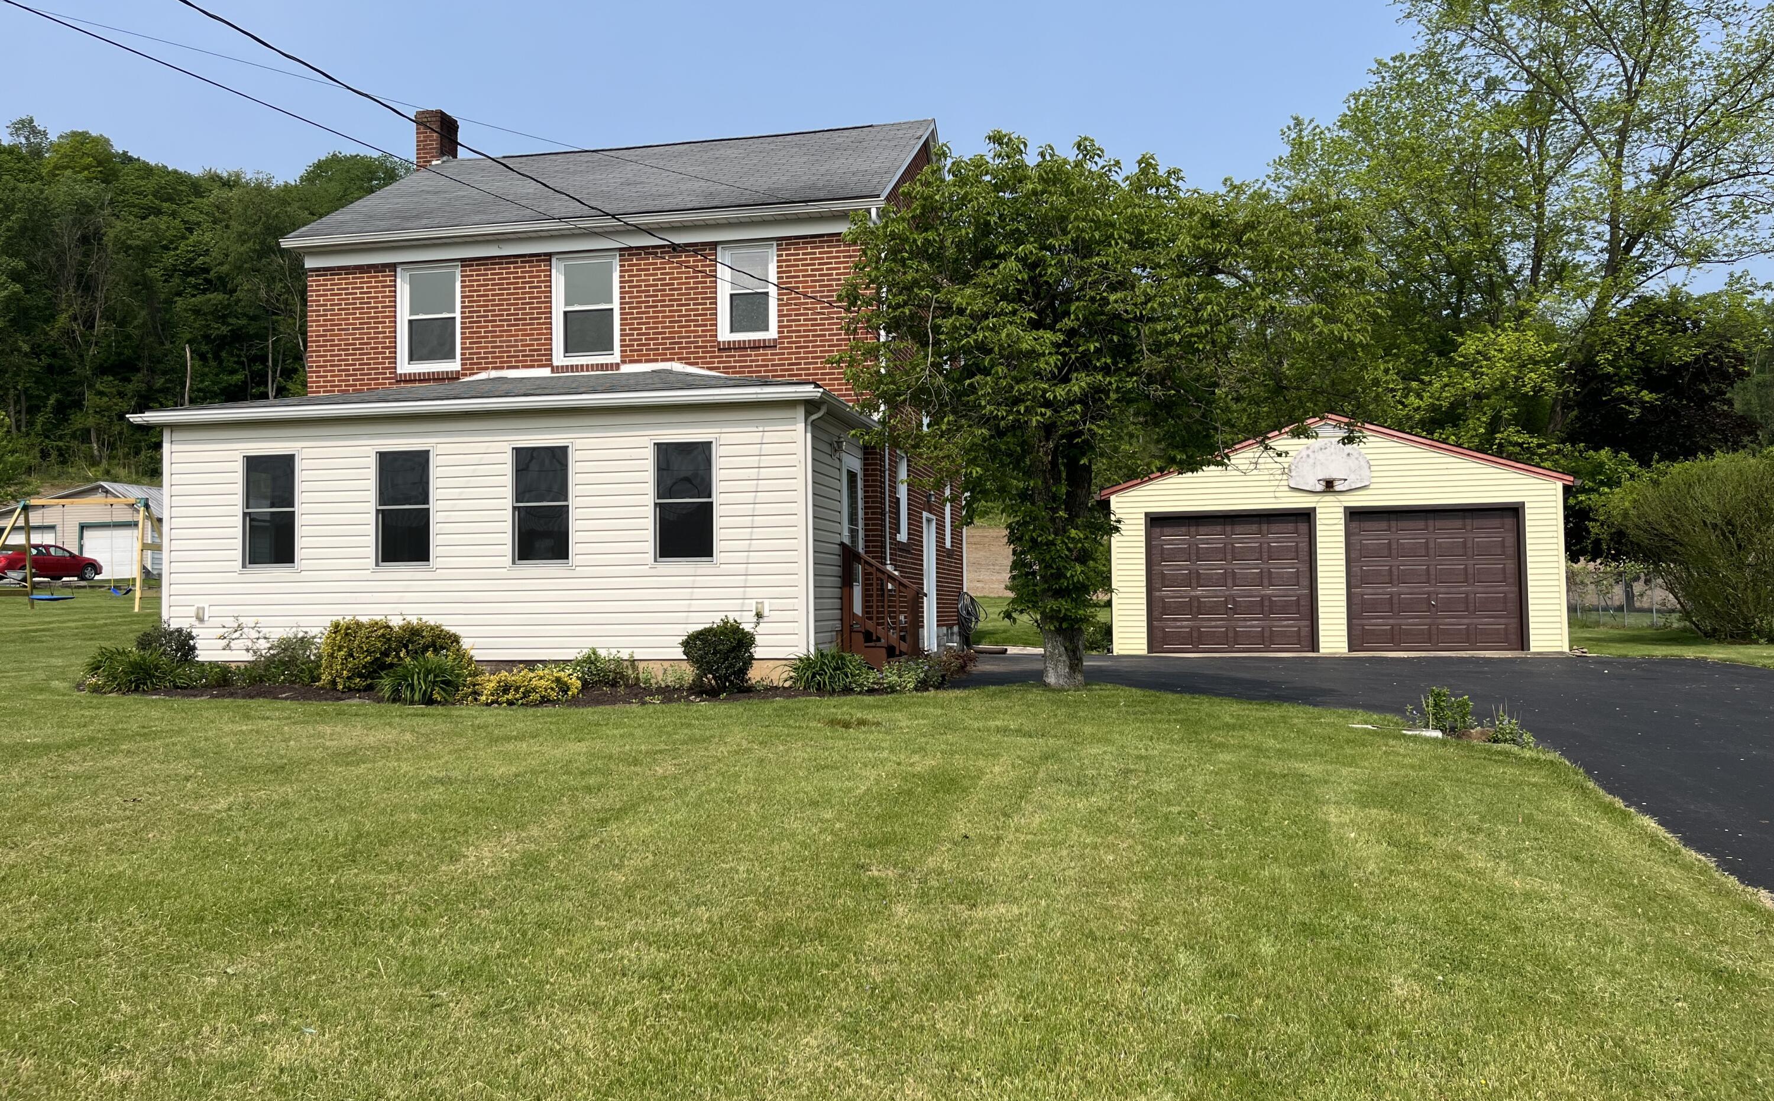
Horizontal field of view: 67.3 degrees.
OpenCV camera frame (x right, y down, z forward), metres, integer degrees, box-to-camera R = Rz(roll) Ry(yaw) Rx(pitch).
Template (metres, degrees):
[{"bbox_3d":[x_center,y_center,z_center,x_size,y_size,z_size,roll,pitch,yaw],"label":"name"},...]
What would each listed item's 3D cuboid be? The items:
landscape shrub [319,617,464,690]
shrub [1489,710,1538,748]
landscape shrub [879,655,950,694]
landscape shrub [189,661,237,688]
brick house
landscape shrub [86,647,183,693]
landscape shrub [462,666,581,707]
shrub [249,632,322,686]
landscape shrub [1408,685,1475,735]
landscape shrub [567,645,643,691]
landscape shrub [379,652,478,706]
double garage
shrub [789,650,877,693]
[{"bbox_3d":[-5.157,1.073,13.850,1.420,0.734,0.950,-1,-2,10],"label":"landscape shrub"},{"bbox_3d":[4.548,1.292,9.700,0.321,0.263,0.300,-1,-2,11],"label":"shrub"},{"bbox_3d":[0.270,1.203,13.000,0.690,0.358,0.600,-1,-2,10],"label":"landscape shrub"},{"bbox_3d":[-7.305,1.345,14.450,0.526,0.295,0.450,-1,-2,10],"label":"landscape shrub"},{"bbox_3d":[-3.556,-2.562,20.013,8.300,8.430,11.700,-1,-2,10],"label":"brick house"},{"bbox_3d":[-8.141,1.281,14.400,1.020,0.499,0.850,-1,-2,10],"label":"landscape shrub"},{"bbox_3d":[-3.659,1.352,13.350,1.223,0.369,0.800,-1,-2,11],"label":"landscape shrub"},{"bbox_3d":[-6.602,1.182,14.650,0.756,0.573,0.650,-1,-2,11],"label":"shrub"},{"bbox_3d":[4.281,1.232,10.300,0.469,0.363,0.400,-1,-2,11],"label":"landscape shrub"},{"bbox_3d":[-2.939,1.219,13.850,0.803,0.425,0.600,-1,-2,11],"label":"landscape shrub"},{"bbox_3d":[-4.626,1.277,13.450,0.968,0.511,0.850,-1,-2,11],"label":"landscape shrub"},{"bbox_3d":[8.609,-0.144,26.510,7.699,4.130,7.700,-1,-2,15],"label":"double garage"},{"bbox_3d":[-0.559,1.230,13.600,0.942,0.423,0.800,-1,-2,11],"label":"shrub"}]

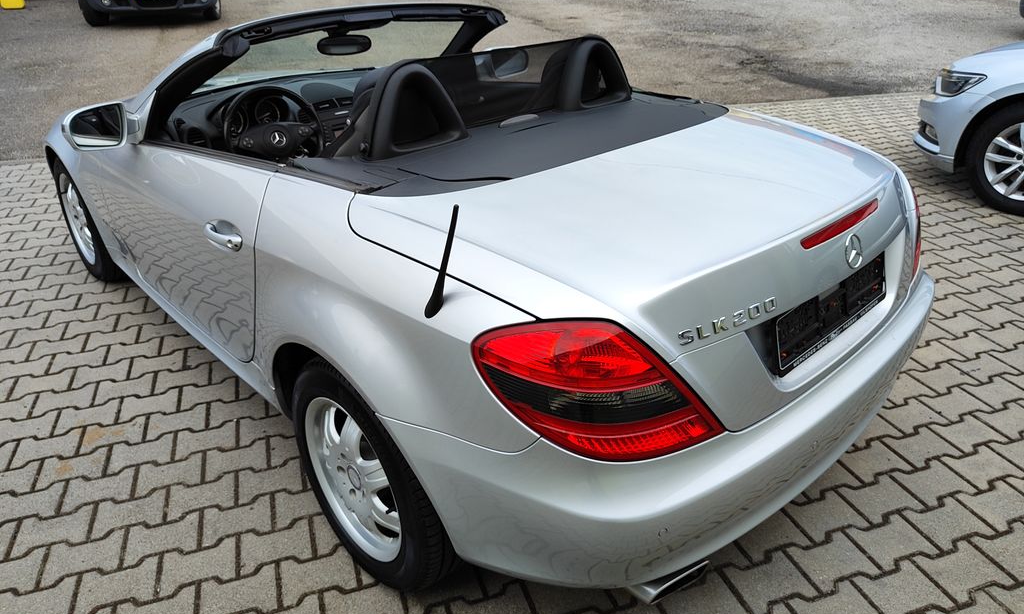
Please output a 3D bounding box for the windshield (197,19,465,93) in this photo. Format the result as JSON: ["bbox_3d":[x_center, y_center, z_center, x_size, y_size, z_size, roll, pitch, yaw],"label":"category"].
[{"bbox_3d":[-0.774,-1.008,2.821,1.340,0.160,0.800,-23,7,-37],"label":"windshield"}]

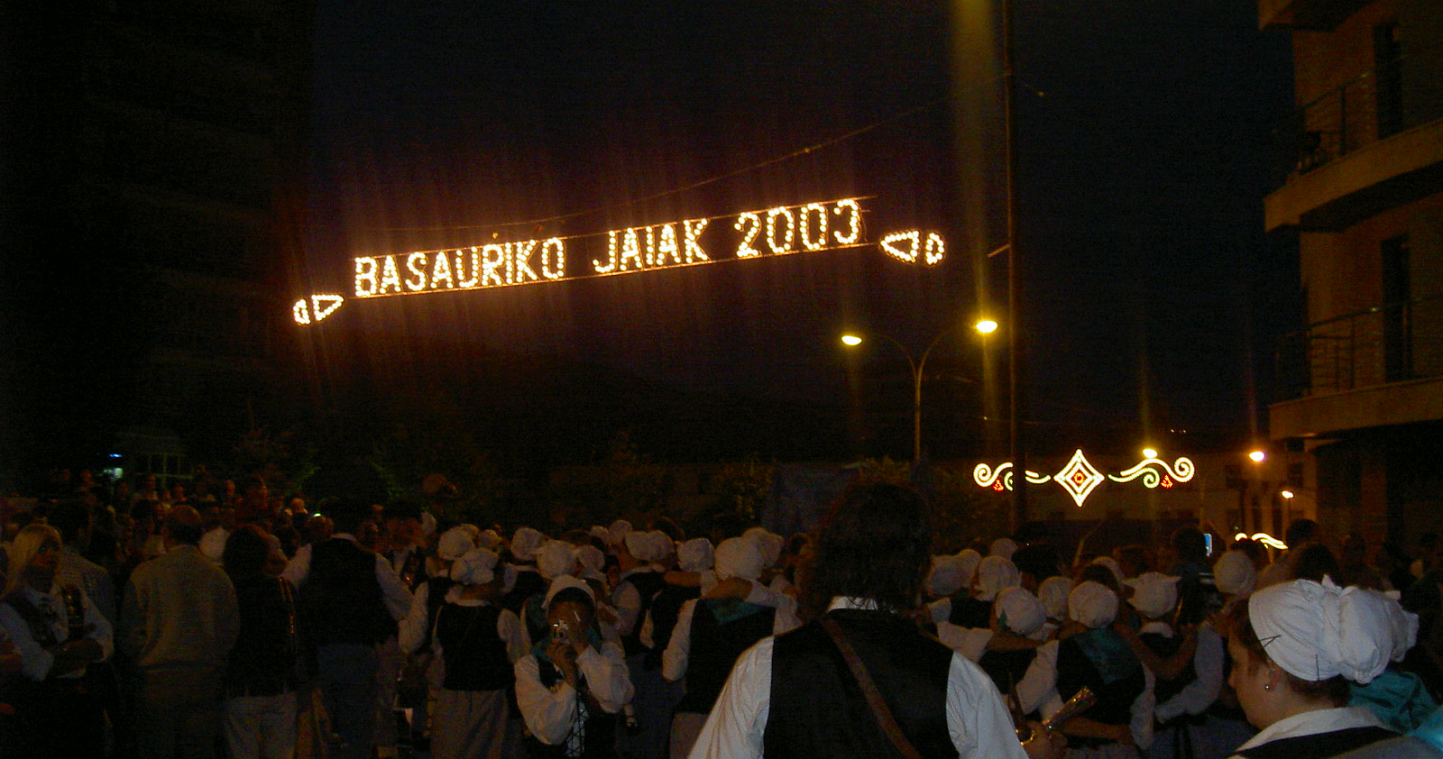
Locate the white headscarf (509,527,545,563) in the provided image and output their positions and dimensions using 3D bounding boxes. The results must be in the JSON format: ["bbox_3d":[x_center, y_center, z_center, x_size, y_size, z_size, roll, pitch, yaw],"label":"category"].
[{"bbox_3d":[-1.094,0.935,9.200,0.215,0.205,0.250,0,-7,0],"label":"white headscarf"}]

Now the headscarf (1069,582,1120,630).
[{"bbox_3d":[1.444,0.878,6.300,0.195,0.180,0.230,1,-6,0],"label":"headscarf"}]

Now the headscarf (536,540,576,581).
[{"bbox_3d":[-0.894,0.979,8.800,0.220,0.220,0.240,2,-6,-20],"label":"headscarf"}]

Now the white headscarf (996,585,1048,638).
[{"bbox_3d":[1.125,0.874,6.100,0.190,0.195,0.240,3,-6,-25],"label":"white headscarf"}]

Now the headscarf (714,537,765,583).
[{"bbox_3d":[0.076,0.790,7.100,0.230,0.200,0.250,0,-7,0],"label":"headscarf"}]

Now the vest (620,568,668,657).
[{"bbox_3d":[-0.380,1.223,8.500,0.360,0.470,0.250,1,-5,-15],"label":"vest"}]

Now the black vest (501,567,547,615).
[{"bbox_3d":[-1.150,1.288,9.500,0.360,0.440,0.250,0,-5,0],"label":"black vest"}]

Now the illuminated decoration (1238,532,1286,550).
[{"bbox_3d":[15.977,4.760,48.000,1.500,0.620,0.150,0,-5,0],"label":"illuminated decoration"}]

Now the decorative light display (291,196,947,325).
[{"bbox_3d":[-2.089,-1.782,25.276,11.540,1.190,0.150,-3,-7,25],"label":"decorative light display"}]

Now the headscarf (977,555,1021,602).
[{"bbox_3d":[1.379,0.991,8.100,0.220,0.230,0.240,0,-5,0],"label":"headscarf"}]

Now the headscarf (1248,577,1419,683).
[{"bbox_3d":[0.997,0.409,2.650,0.200,0.180,0.270,5,-7,-38],"label":"headscarf"}]

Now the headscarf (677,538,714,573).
[{"bbox_3d":[-0.133,0.922,8.500,0.190,0.185,0.220,0,-6,10],"label":"headscarf"}]

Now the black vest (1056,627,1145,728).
[{"bbox_3d":[1.633,1.289,7.000,0.380,0.460,0.260,1,-7,-6],"label":"black vest"}]

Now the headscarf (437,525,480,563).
[{"bbox_3d":[-1.441,0.898,8.900,0.220,0.200,0.250,-1,-7,6],"label":"headscarf"}]

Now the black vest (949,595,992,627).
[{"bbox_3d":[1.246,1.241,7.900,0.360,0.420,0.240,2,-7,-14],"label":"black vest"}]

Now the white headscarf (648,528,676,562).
[{"bbox_3d":[-0.343,0.920,9.000,0.190,0.185,0.230,2,-6,-10],"label":"white headscarf"}]

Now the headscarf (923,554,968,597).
[{"bbox_3d":[1.129,0.998,8.200,0.230,0.210,0.250,2,-7,-17],"label":"headscarf"}]

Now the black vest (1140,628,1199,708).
[{"bbox_3d":[2.037,1.309,7.300,0.370,0.460,0.250,0,-5,0],"label":"black vest"}]

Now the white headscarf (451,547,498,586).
[{"bbox_3d":[-1.248,0.947,8.200,0.230,0.200,0.250,0,-7,3],"label":"white headscarf"}]

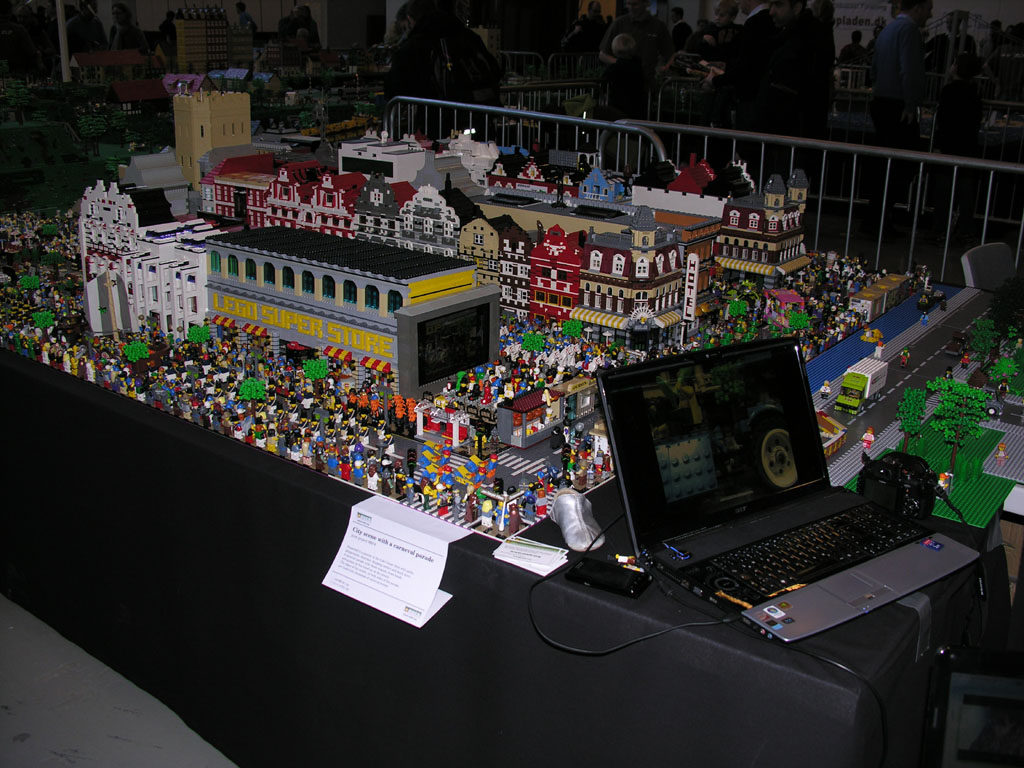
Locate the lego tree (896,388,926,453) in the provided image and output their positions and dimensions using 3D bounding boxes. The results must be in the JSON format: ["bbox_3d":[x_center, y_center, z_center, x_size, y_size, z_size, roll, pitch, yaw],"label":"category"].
[{"bbox_3d":[0.764,0.075,1.993,0.062,0.147,0.062,9,21,21],"label":"lego tree"}]

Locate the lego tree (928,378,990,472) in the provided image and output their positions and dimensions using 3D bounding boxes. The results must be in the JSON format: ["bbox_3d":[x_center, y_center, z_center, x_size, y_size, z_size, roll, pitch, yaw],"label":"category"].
[{"bbox_3d":[0.822,0.086,1.899,0.110,0.192,0.110,10,21,24],"label":"lego tree"}]

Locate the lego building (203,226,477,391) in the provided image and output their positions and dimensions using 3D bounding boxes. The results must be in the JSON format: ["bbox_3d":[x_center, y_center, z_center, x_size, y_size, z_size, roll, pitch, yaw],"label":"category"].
[{"bbox_3d":[-0.416,-0.176,2.437,0.701,0.276,0.207,15,24,37],"label":"lego building"}]

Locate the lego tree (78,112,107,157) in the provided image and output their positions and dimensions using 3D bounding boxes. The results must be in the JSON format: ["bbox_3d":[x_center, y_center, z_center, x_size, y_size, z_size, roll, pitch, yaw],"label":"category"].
[{"bbox_3d":[-2.071,-1.226,5.100,0.140,0.212,0.140,15,24,37],"label":"lego tree"}]

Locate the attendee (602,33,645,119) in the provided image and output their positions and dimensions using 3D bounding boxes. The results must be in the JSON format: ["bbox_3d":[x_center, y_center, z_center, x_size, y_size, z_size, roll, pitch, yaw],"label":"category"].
[{"bbox_3d":[0.731,-1.648,7.039,0.370,1.420,0.250,3,19,5],"label":"attendee"}]

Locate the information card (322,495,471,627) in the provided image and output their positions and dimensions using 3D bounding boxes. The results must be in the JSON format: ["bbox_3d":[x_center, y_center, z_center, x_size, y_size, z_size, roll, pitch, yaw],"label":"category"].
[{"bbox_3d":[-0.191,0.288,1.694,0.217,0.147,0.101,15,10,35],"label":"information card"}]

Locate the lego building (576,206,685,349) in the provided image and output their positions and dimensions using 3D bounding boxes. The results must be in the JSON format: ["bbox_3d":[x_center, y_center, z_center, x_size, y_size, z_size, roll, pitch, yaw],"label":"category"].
[{"bbox_3d":[0.308,-0.288,2.638,0.217,0.362,0.189,15,24,37],"label":"lego building"}]

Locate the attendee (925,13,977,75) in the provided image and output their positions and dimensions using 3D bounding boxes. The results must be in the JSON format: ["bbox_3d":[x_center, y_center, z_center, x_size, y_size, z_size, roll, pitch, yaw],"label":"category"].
[{"bbox_3d":[4.075,-2.644,9.849,0.520,1.750,0.300,8,21,21],"label":"attendee"}]

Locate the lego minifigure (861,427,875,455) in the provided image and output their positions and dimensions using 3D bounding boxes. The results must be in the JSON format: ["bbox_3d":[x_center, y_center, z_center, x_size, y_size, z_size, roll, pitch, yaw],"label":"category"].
[{"bbox_3d":[0.672,0.105,1.950,0.025,0.043,0.018,12,22,30],"label":"lego minifigure"}]

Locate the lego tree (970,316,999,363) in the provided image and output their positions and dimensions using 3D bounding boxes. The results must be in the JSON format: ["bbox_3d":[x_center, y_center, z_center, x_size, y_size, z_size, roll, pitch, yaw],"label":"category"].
[{"bbox_3d":[1.190,-0.109,2.589,0.073,0.118,0.073,10,21,25],"label":"lego tree"}]

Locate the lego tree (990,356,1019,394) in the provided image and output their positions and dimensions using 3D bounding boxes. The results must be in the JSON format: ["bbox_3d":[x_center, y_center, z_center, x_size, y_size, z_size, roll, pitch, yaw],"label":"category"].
[{"bbox_3d":[1.109,-0.022,2.313,0.068,0.082,0.068,14,23,35],"label":"lego tree"}]

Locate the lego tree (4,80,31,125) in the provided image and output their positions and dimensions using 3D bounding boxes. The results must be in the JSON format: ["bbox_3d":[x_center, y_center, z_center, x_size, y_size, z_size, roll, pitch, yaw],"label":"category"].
[{"bbox_3d":[-3.154,-1.799,6.611,0.170,0.290,0.170,-8,21,-24],"label":"lego tree"}]

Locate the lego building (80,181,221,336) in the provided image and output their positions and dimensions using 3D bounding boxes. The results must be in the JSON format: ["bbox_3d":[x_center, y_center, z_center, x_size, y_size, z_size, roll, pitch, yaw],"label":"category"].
[{"bbox_3d":[-0.896,-0.341,2.750,0.549,0.383,0.220,15,24,37],"label":"lego building"}]

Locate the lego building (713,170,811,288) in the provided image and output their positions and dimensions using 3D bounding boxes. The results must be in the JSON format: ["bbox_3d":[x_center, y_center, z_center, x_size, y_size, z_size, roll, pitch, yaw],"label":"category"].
[{"bbox_3d":[0.785,-0.490,3.248,0.206,0.352,0.203,15,24,37],"label":"lego building"}]

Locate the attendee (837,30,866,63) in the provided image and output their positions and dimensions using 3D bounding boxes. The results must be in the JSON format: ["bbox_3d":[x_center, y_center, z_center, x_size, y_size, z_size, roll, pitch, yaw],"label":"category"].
[{"bbox_3d":[5.305,-4.758,16.330,0.460,1.620,0.280,7,20,16],"label":"attendee"}]

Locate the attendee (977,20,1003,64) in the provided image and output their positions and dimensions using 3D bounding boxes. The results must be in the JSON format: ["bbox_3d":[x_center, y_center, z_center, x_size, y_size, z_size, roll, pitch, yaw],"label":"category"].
[{"bbox_3d":[9.028,-6.042,19.778,0.500,1.720,0.350,13,23,33],"label":"attendee"}]

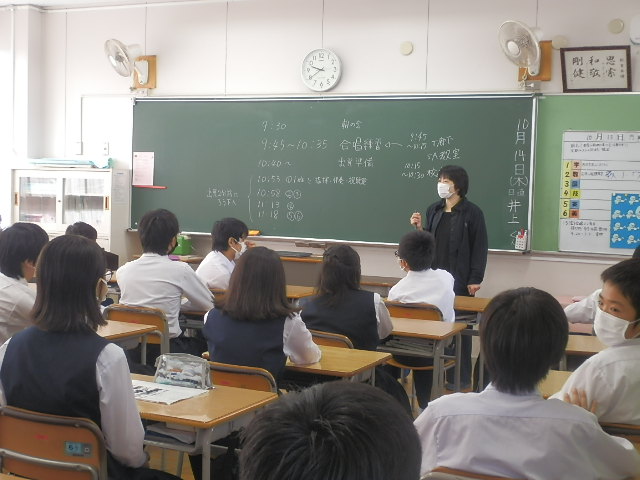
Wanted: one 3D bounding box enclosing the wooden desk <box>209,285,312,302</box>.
[{"bbox_3d":[-0.337,0.676,5.936,0.615,0.720,0.410,3,4,23],"label":"wooden desk"}]

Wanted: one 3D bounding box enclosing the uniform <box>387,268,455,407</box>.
[{"bbox_3d":[0.583,0.600,5.291,0.440,0.900,0.580,3,4,20],"label":"uniform"}]

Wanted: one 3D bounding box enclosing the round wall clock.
[{"bbox_3d":[0.008,-1.402,7.800,0.360,0.360,0.055,3,4,23],"label":"round wall clock"}]

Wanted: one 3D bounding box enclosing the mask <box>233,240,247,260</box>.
[{"bbox_3d":[-0.471,0.059,5.550,0.080,0.110,0.140,17,-3,-25],"label":"mask"}]

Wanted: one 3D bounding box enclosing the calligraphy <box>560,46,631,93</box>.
[{"bbox_3d":[2.019,-1.242,6.887,0.488,0.332,0.030,2,21,23],"label":"calligraphy"}]

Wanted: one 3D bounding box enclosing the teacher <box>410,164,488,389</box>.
[{"bbox_3d":[0.894,0.253,6.534,0.480,1.565,0.380,4,4,33],"label":"teacher"}]

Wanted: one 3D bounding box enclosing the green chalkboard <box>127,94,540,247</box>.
[{"bbox_3d":[-0.036,-0.598,7.846,3.600,1.200,0.080,3,4,23],"label":"green chalkboard"}]

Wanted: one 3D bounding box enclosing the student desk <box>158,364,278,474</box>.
[{"bbox_3d":[-0.510,0.846,2.979,0.615,0.720,0.410,3,4,27],"label":"student desk"}]

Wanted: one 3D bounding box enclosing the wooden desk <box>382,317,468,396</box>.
[{"bbox_3d":[0.350,0.773,4.623,0.615,0.720,0.410,3,4,25],"label":"wooden desk"}]

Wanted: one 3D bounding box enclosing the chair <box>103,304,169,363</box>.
[{"bbox_3d":[-0.800,0.704,4.722,0.385,0.780,0.480,3,4,26],"label":"chair"}]

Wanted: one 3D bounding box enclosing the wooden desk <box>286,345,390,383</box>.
[{"bbox_3d":[-0.093,0.813,3.730,0.615,0.720,0.410,3,4,26],"label":"wooden desk"}]

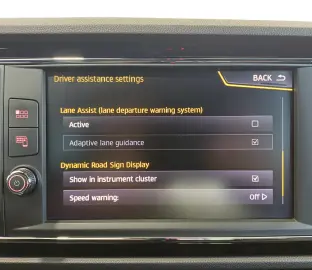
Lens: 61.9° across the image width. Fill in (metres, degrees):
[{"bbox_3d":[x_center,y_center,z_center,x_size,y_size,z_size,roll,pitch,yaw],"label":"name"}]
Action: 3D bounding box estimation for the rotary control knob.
[{"bbox_3d":[-0.088,0.031,0.171,0.018,0.018,0.013,0,0,-2],"label":"rotary control knob"}]

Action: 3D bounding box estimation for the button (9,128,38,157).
[{"bbox_3d":[-0.090,0.005,0.177,0.020,0.019,0.005,0,0,-6],"label":"button"}]

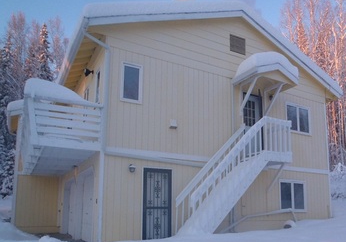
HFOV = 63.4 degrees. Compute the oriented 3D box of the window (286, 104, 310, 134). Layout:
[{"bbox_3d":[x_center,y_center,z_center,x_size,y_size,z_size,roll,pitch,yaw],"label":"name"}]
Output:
[{"bbox_3d":[5.495,-0.087,12.176,1.536,1.284,0.100,9,-17,-27],"label":"window"}]

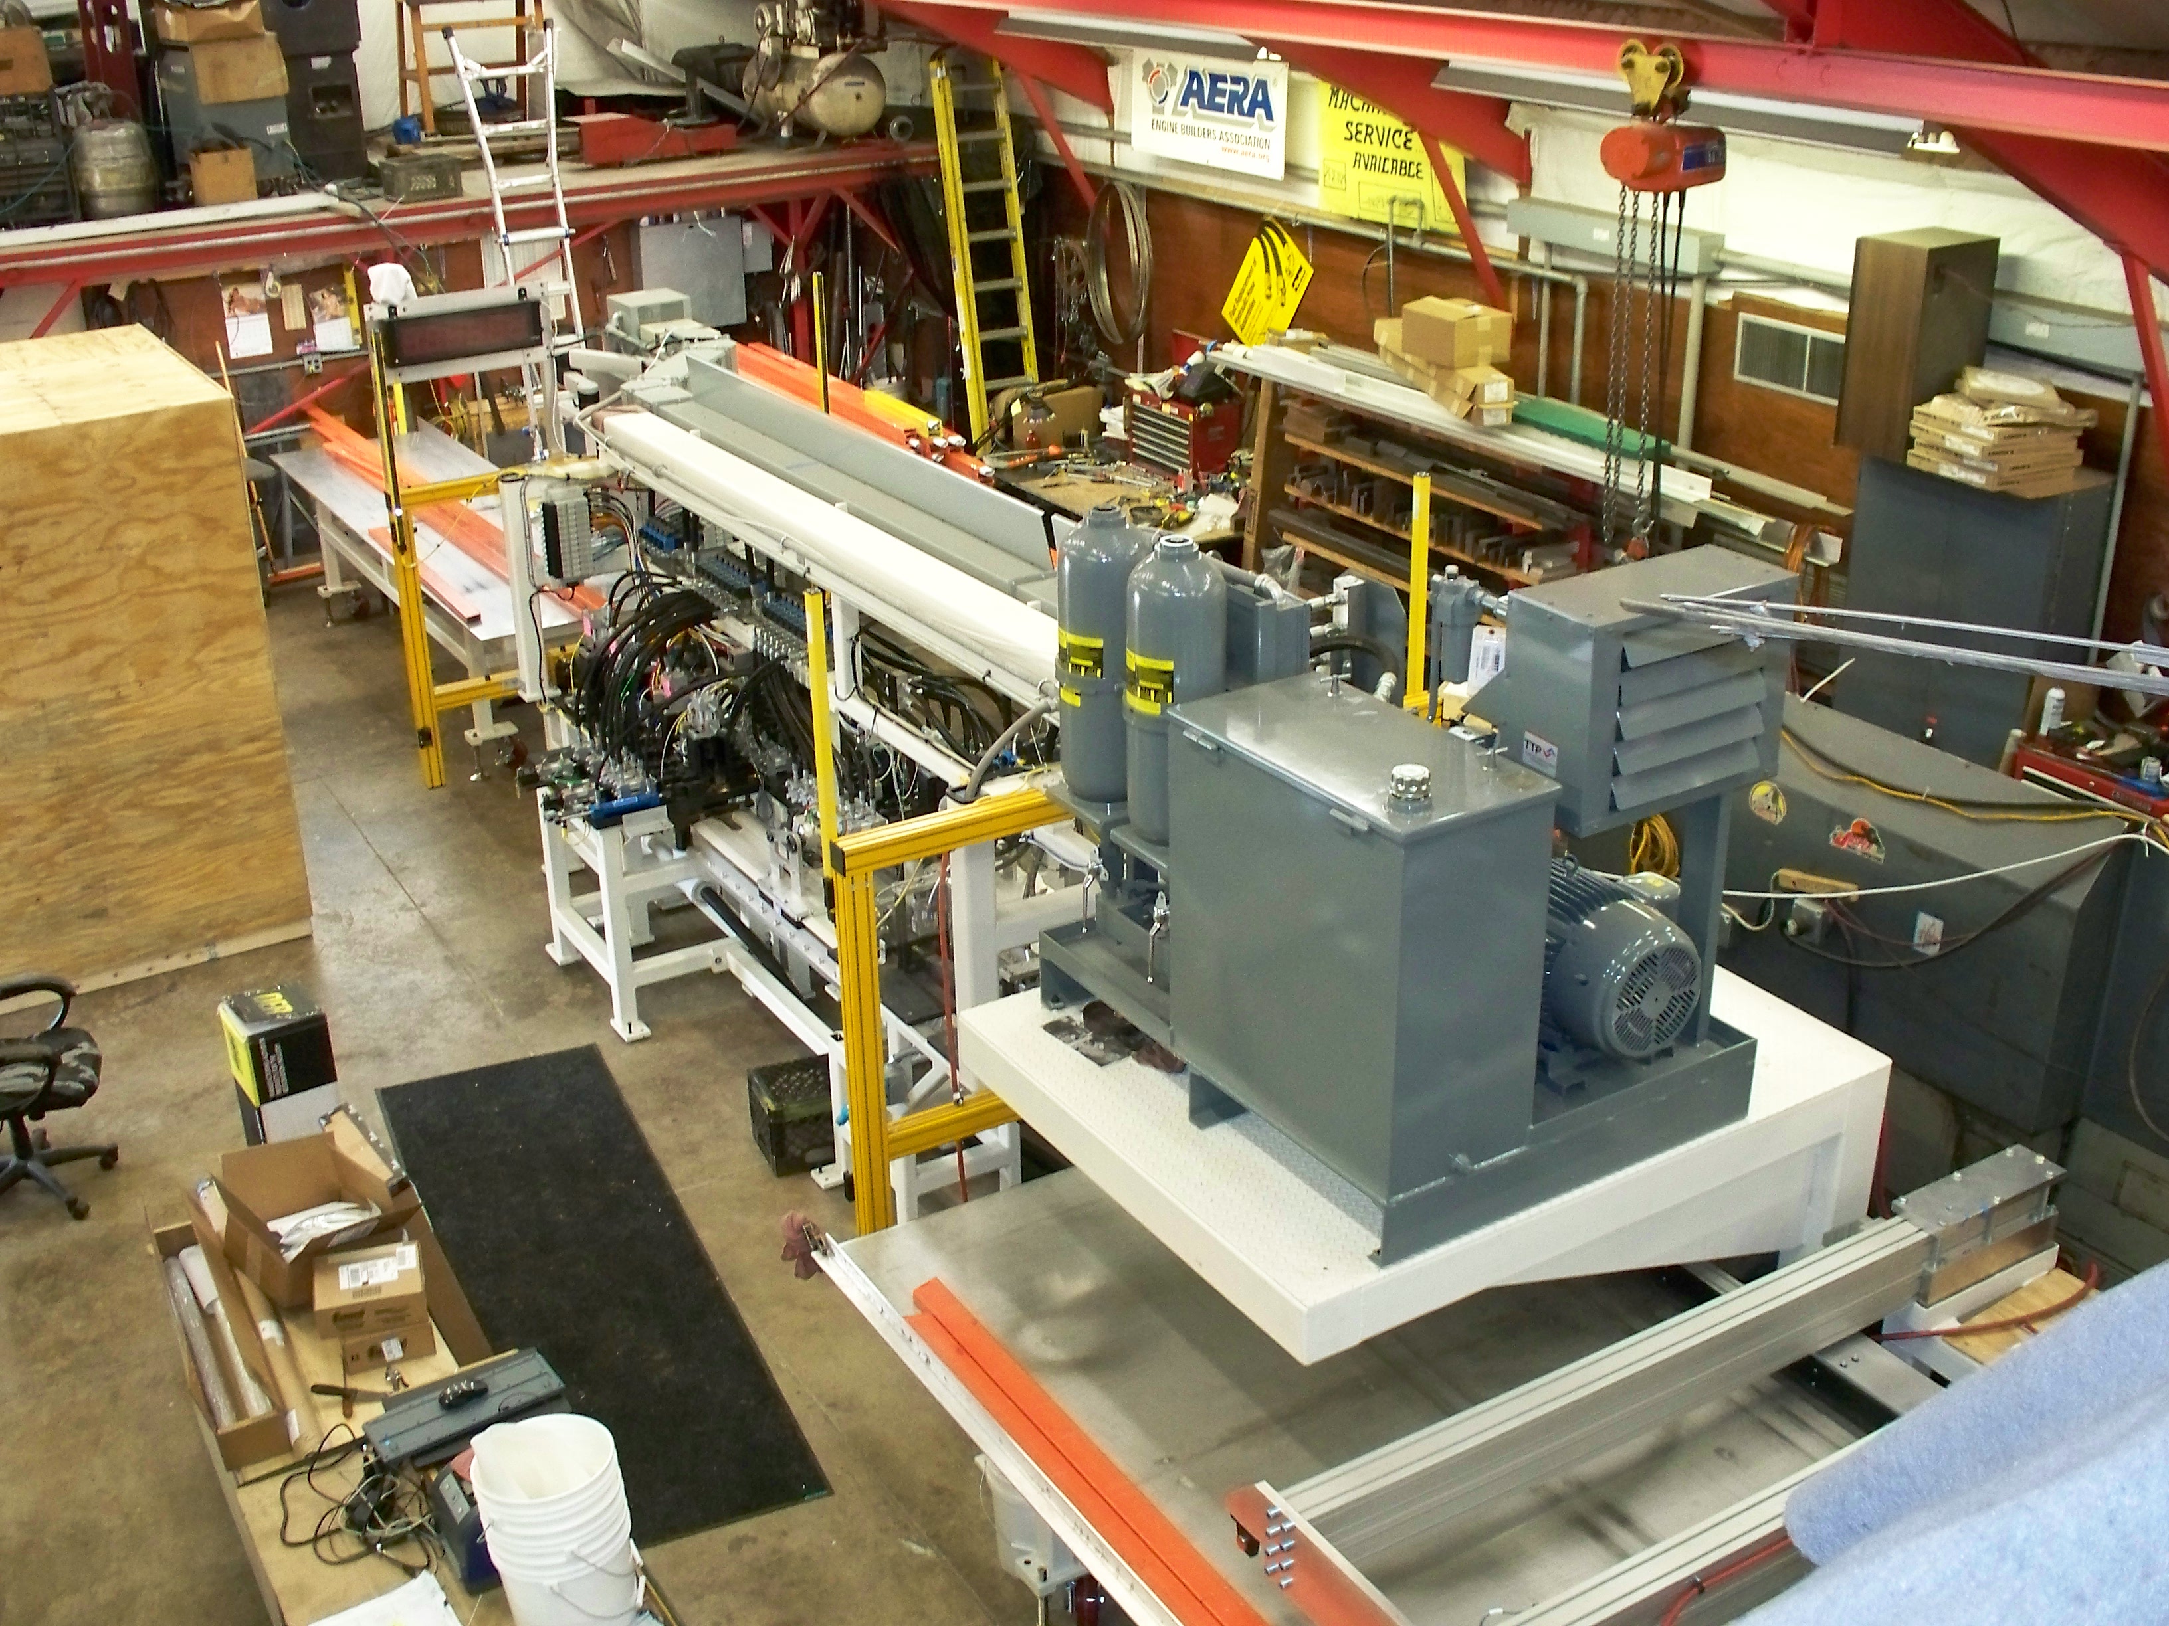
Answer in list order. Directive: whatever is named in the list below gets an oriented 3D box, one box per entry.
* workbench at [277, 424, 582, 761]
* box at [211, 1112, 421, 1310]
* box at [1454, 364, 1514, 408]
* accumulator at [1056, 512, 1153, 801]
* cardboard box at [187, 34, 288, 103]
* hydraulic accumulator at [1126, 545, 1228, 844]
[{"bbox_3d":[-3.615,-1.331,13.282,1.140,0.830,4.240,-15,28,-29],"label":"workbench"},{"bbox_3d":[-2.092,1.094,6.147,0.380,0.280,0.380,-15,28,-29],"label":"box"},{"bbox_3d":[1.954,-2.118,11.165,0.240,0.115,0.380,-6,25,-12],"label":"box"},{"bbox_3d":[0.057,-0.373,5.481,0.232,0.745,0.232,-1,24,0],"label":"accumulator"},{"bbox_3d":[-4.676,-4.062,12.314,0.270,0.340,0.460,16,29,32],"label":"cardboard box"},{"bbox_3d":[0.216,-0.272,5.251,0.232,0.745,0.232,-1,24,0],"label":"hydraulic accumulator"}]

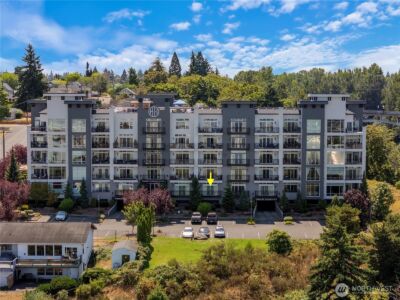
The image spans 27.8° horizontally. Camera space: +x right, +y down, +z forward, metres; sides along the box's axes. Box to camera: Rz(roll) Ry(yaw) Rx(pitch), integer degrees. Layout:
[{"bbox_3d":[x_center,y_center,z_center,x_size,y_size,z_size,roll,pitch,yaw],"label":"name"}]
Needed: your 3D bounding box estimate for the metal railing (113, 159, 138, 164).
[{"bbox_3d":[-14.468,2.293,159.228,4.700,1.150,0.150,0,6,0],"label":"metal railing"}]

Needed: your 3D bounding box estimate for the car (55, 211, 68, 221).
[{"bbox_3d":[-26.341,12.310,155.512,1.800,1.500,4.400,0,6,0],"label":"car"}]

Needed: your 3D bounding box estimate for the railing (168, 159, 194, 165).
[{"bbox_3d":[-3.522,2.435,162.803,4.910,1.130,0.120,0,5,0],"label":"railing"}]

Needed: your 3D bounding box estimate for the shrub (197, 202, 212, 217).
[{"bbox_3d":[0.904,11.165,152.300,2.900,2.400,2.800,0,5,2],"label":"shrub"}]

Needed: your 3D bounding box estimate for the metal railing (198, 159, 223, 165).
[{"bbox_3d":[2.048,2.438,157.739,4.700,1.070,0.120,0,5,2],"label":"metal railing"}]

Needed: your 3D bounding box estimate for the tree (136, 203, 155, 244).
[{"bbox_3d":[-8.874,11.907,132.723,2.600,6.600,2.600,0,5,0],"label":"tree"}]

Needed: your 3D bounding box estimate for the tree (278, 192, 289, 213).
[{"bbox_3d":[16.356,10.176,157.500,1.950,4.040,1.950,0,6,0],"label":"tree"}]

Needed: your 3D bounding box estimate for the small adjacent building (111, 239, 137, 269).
[{"bbox_3d":[-11.156,15.681,120.000,3.500,3.100,4.200,0,5,0],"label":"small adjacent building"}]

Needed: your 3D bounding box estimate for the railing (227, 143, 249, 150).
[{"bbox_3d":[7.463,-0.586,158.037,4.300,1.200,0.800,0,6,0],"label":"railing"}]

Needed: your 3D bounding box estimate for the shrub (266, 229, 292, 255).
[{"bbox_3d":[12.678,14.592,129.000,4.000,3.700,3.900,0,5,0],"label":"shrub"}]

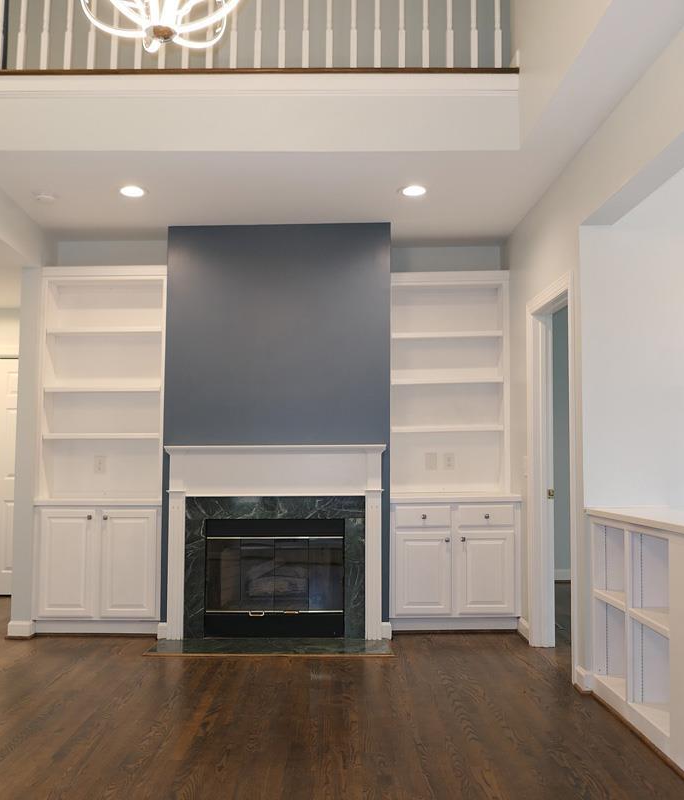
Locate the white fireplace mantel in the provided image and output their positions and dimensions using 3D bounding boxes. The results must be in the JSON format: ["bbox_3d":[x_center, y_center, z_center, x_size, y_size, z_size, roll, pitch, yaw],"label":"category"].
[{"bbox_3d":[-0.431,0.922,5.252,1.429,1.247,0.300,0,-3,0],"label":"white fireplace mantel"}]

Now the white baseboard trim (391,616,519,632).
[{"bbox_3d":[0.752,1.497,5.324,0.834,0.094,0.030,0,-3,0],"label":"white baseboard trim"}]

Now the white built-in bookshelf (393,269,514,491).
[{"bbox_3d":[0.749,-0.119,5.776,0.865,1.579,0.290,0,-3,0],"label":"white built-in bookshelf"}]

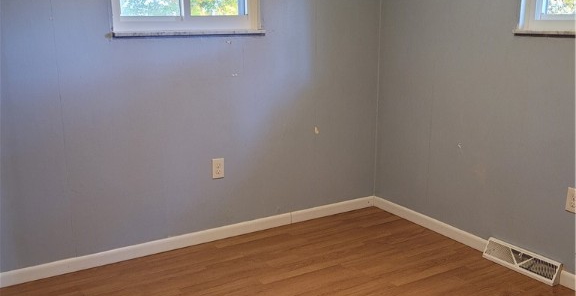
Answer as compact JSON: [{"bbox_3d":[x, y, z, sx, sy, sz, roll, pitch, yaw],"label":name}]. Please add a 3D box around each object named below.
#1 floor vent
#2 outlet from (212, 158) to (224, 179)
[{"bbox_3d":[1.337,0.646,3.322,0.060,0.113,0.473,-8,15,-30],"label":"floor vent"},{"bbox_3d":[-0.442,0.129,3.678,0.078,0.124,0.012,-8,15,-30],"label":"outlet"}]

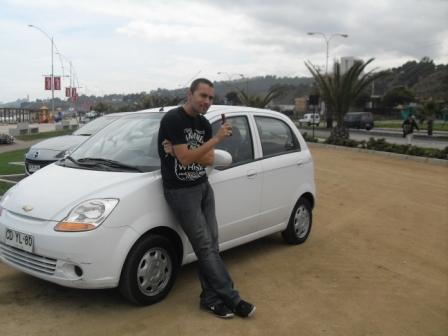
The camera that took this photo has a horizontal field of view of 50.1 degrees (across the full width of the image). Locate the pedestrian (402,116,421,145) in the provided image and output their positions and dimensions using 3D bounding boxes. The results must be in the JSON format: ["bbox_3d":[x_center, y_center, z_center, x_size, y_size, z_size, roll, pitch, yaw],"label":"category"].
[{"bbox_3d":[11.746,-2.417,30.000,0.750,1.700,0.600,0,7,-17],"label":"pedestrian"}]

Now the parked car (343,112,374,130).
[{"bbox_3d":[14.774,-5.018,53.000,1.780,1.930,4.600,-1,7,-25],"label":"parked car"}]

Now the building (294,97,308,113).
[{"bbox_3d":[24.431,-19.171,150.000,5.000,6.000,5.000,4,7,17],"label":"building"}]

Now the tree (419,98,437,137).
[{"bbox_3d":[18.697,-4.721,44.000,1.900,3.500,1.900,2,6,0],"label":"tree"}]

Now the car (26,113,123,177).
[{"bbox_3d":[-1.700,-0.348,9.100,1.690,1.460,4.150,7,8,36],"label":"car"}]

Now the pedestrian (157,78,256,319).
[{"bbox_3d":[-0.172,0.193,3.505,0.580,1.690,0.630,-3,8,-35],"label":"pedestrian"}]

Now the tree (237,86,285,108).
[{"bbox_3d":[3.277,-5.337,43.000,4.200,4.100,4.200,2,6,0],"label":"tree"}]

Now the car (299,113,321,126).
[{"bbox_3d":[12.211,-6.762,68.000,1.680,1.850,4.000,-2,7,-30],"label":"car"}]

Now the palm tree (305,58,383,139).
[{"bbox_3d":[6.613,-3.712,26.500,4.300,4.650,4.200,2,6,0],"label":"palm tree"}]

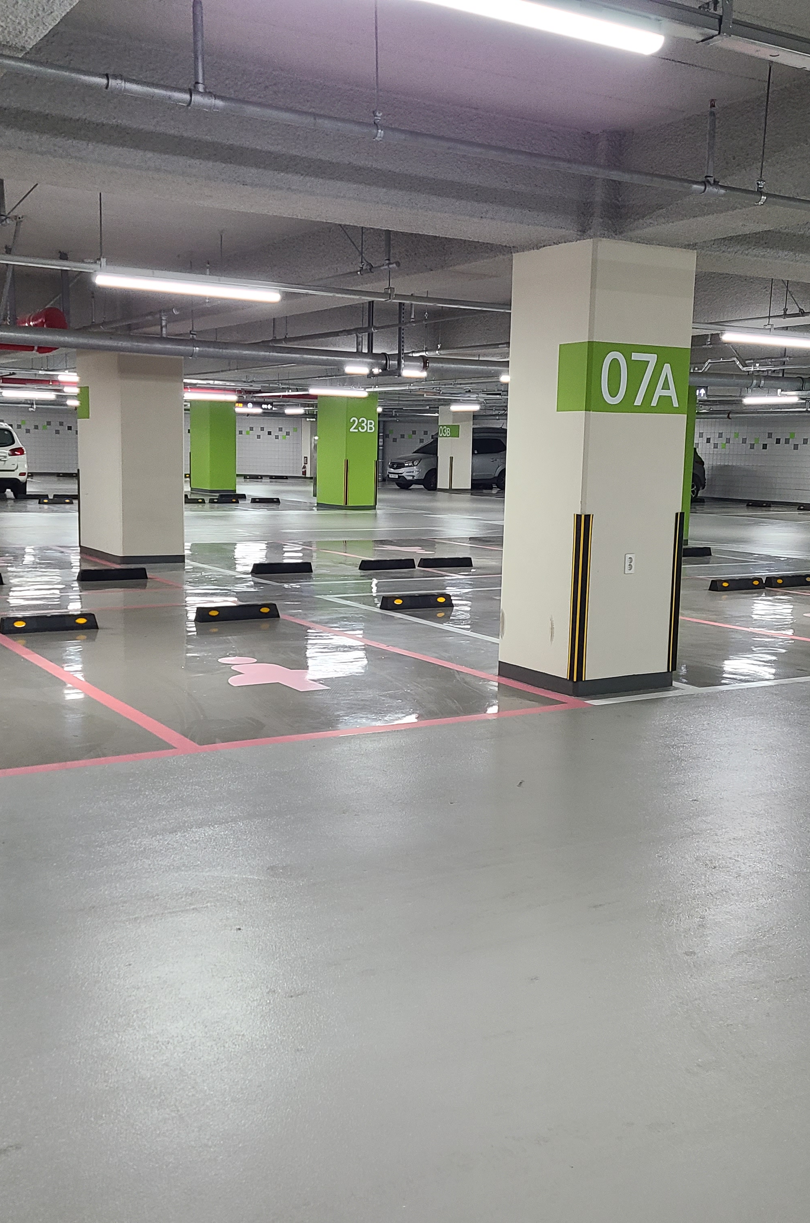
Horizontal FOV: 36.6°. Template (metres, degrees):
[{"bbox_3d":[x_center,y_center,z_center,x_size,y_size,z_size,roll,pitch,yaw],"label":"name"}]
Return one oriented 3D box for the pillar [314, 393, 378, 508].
[{"bbox_3d":[-1.332,-3.698,27.577,0.770,2.634,1.332,-4,9,-31],"label":"pillar"}]

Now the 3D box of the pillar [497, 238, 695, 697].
[{"bbox_3d":[1.158,-0.867,7.561,0.770,2.649,0.725,-4,9,-31],"label":"pillar"}]

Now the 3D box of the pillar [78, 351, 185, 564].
[{"bbox_3d":[-3.345,-1.985,14.947,0.770,2.649,1.495,-4,9,-31],"label":"pillar"}]

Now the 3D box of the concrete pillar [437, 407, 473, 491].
[{"bbox_3d":[1.590,-5.153,38.813,0.784,2.649,0.770,-4,9,-31],"label":"concrete pillar"}]

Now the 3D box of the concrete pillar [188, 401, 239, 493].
[{"bbox_3d":[-5.437,-4.683,34.574,0.784,2.634,1.480,-4,9,-31],"label":"concrete pillar"}]

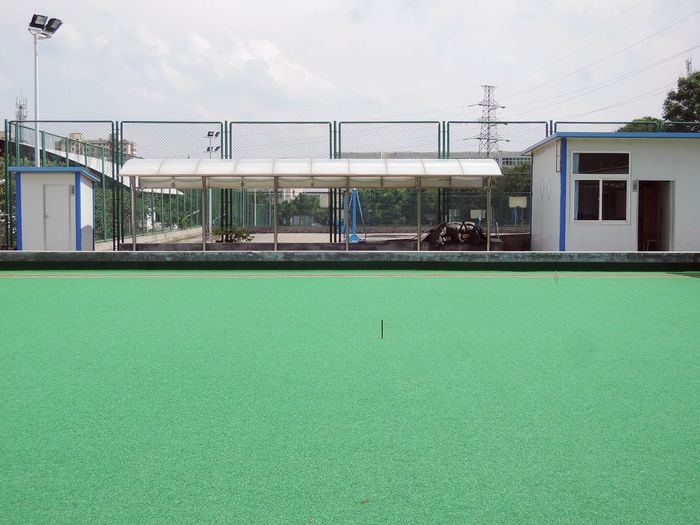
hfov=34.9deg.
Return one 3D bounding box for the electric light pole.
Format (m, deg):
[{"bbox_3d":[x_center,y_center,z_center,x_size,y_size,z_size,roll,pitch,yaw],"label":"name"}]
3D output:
[{"bbox_3d":[-9.944,-4.283,36.500,0.650,7.800,1.000,2,4,40],"label":"electric light pole"}]

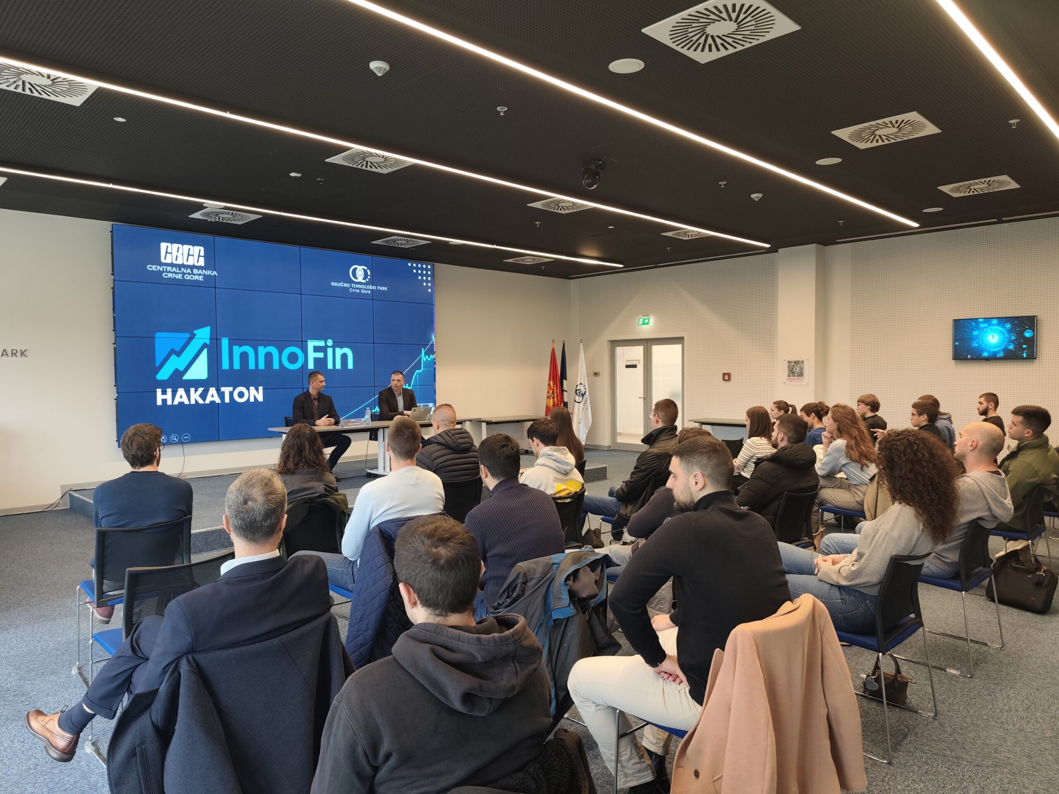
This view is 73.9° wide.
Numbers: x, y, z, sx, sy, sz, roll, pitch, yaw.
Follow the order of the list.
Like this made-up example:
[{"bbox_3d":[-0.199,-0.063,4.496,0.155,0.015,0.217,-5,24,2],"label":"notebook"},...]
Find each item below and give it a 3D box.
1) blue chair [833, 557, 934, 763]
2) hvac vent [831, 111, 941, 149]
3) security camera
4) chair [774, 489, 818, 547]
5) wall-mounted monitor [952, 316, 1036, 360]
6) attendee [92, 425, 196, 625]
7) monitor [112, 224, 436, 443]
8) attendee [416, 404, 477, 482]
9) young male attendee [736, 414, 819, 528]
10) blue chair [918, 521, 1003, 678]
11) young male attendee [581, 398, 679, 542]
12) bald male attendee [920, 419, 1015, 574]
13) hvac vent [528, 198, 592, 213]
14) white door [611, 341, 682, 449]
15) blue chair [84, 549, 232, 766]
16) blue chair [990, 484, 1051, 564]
[{"bbox_3d":[1.463,1.035,3.131,0.540,0.830,0.540,-2,3,-42],"label":"blue chair"},{"bbox_3d":[2.789,-2.089,5.492,0.607,0.050,0.607,-3,3,-44],"label":"hvac vent"},{"bbox_3d":[0.577,-1.995,6.342,0.139,0.216,0.160,-2,3,-44],"label":"security camera"},{"bbox_3d":[1.558,0.984,4.565,0.540,0.830,0.540,-2,3,-42],"label":"chair"},{"bbox_3d":[6.042,-0.761,9.169,0.062,0.541,0.930,-2,3,-44],"label":"wall-mounted monitor"},{"bbox_3d":[-2.218,0.796,3.926,0.500,1.320,0.850,-2,3,-39],"label":"attendee"},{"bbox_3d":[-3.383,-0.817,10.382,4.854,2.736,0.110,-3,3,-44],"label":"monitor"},{"bbox_3d":[-0.863,0.714,5.335,0.577,1.344,0.948,-2,3,-44],"label":"attendee"},{"bbox_3d":[1.480,0.749,4.682,0.560,1.290,0.800,-2,3,-42],"label":"young male attendee"},{"bbox_3d":[2.248,0.992,3.922,0.540,0.820,0.530,-2,3,-44],"label":"blue chair"},{"bbox_3d":[0.787,0.688,5.619,0.639,1.349,1.051,-2,3,-38],"label":"young male attendee"},{"bbox_3d":[2.188,0.764,4.017,0.980,1.270,0.560,1,3,43],"label":"bald male attendee"},{"bbox_3d":[0.409,-2.151,7.906,0.613,0.031,0.613,-2,3,-44],"label":"hvac vent"},{"bbox_3d":[2.204,-0.013,13.261,0.100,2.160,1.675,-2,3,-44],"label":"white door"},{"bbox_3d":[-1.550,1.061,3.028,0.556,0.824,0.515,-2,3,-44],"label":"blue chair"},{"bbox_3d":[3.355,0.952,4.971,0.556,0.824,0.515,-2,3,-44],"label":"blue chair"}]

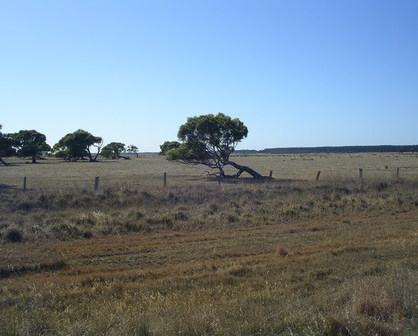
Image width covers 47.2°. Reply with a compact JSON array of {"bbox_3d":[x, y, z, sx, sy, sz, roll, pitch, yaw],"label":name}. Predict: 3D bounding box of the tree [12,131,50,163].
[{"bbox_3d":[-40.030,-4.760,108.000,8.850,7.260,8.000,0,2,0],"label":"tree"}]

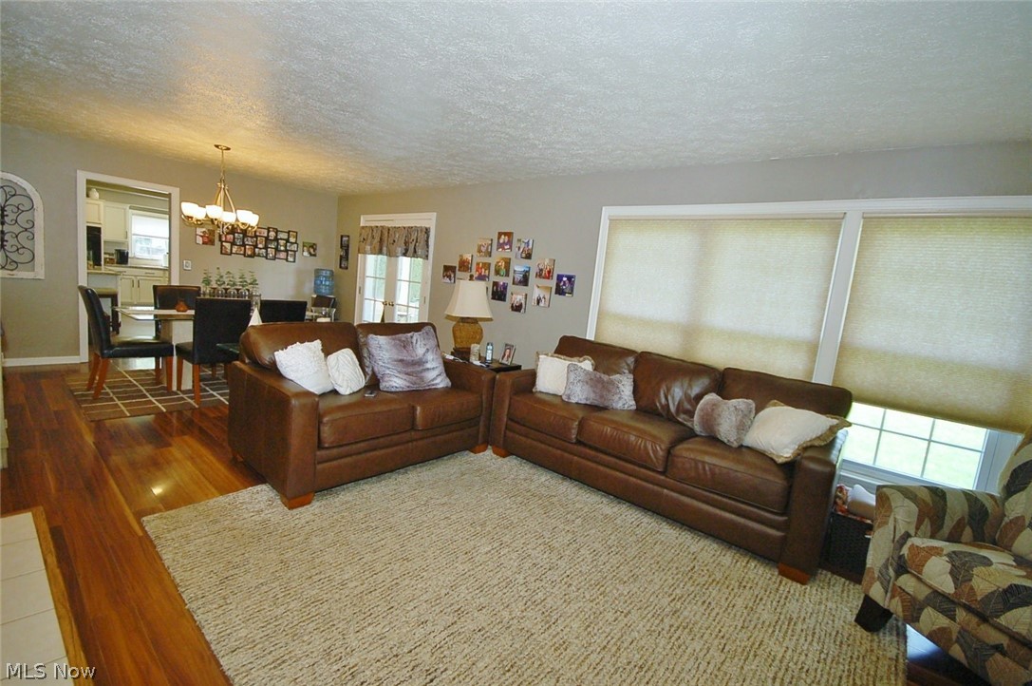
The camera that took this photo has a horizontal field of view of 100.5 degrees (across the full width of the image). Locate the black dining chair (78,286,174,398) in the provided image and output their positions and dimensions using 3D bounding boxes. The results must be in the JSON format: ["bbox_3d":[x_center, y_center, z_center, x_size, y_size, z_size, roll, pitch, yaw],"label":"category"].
[{"bbox_3d":[-3.639,-0.022,4.029,0.452,0.973,0.625,12,10,38],"label":"black dining chair"}]

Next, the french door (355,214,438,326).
[{"bbox_3d":[-1.760,-0.691,6.049,1.682,2.168,0.097,12,10,38],"label":"french door"}]

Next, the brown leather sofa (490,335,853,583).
[{"bbox_3d":[1.025,0.616,3.235,2.224,0.938,0.945,12,10,38],"label":"brown leather sofa"}]

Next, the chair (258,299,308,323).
[{"bbox_3d":[-2.619,0.011,4.621,0.639,0.973,0.473,12,10,38],"label":"chair"}]

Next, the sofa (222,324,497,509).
[{"bbox_3d":[-1.094,0.380,3.282,0.980,0.931,1.626,12,10,38],"label":"sofa"}]

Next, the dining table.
[{"bbox_3d":[-3.121,0.072,4.652,0.820,0.737,1.654,12,10,38],"label":"dining table"}]

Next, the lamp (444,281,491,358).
[{"bbox_3d":[-0.447,-0.207,4.217,0.410,0.744,0.410,12,10,38],"label":"lamp"}]

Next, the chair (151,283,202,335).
[{"bbox_3d":[-3.720,-0.130,4.771,0.626,0.973,0.466,12,10,38],"label":"chair"}]

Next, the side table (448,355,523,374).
[{"bbox_3d":[-0.421,0.484,4.245,0.653,0.619,0.612,12,10,38],"label":"side table"}]

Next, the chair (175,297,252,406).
[{"bbox_3d":[-2.956,0.028,4.223,0.639,0.973,0.473,12,10,38],"label":"chair"}]

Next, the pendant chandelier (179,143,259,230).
[{"bbox_3d":[-2.997,-1.577,4.371,0.632,0.820,0.632,12,10,38],"label":"pendant chandelier"}]

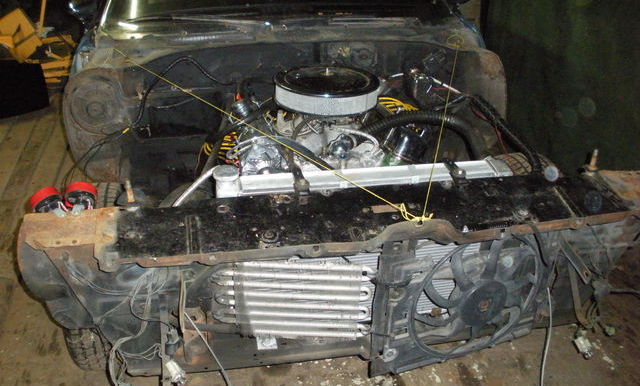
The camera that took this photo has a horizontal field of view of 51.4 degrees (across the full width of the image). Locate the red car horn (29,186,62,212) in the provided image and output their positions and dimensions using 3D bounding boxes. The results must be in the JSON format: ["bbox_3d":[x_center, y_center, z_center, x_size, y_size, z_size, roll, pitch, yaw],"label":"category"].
[{"bbox_3d":[-0.680,0.026,1.660,0.090,0.090,0.060,-17,55,-31],"label":"red car horn"}]

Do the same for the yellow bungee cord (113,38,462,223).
[{"bbox_3d":[0.013,-0.268,2.111,1.385,0.162,1.272,-3,25,-10],"label":"yellow bungee cord"}]

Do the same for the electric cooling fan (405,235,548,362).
[{"bbox_3d":[0.395,0.272,1.648,0.380,0.380,0.090,-8,31,-20],"label":"electric cooling fan"}]

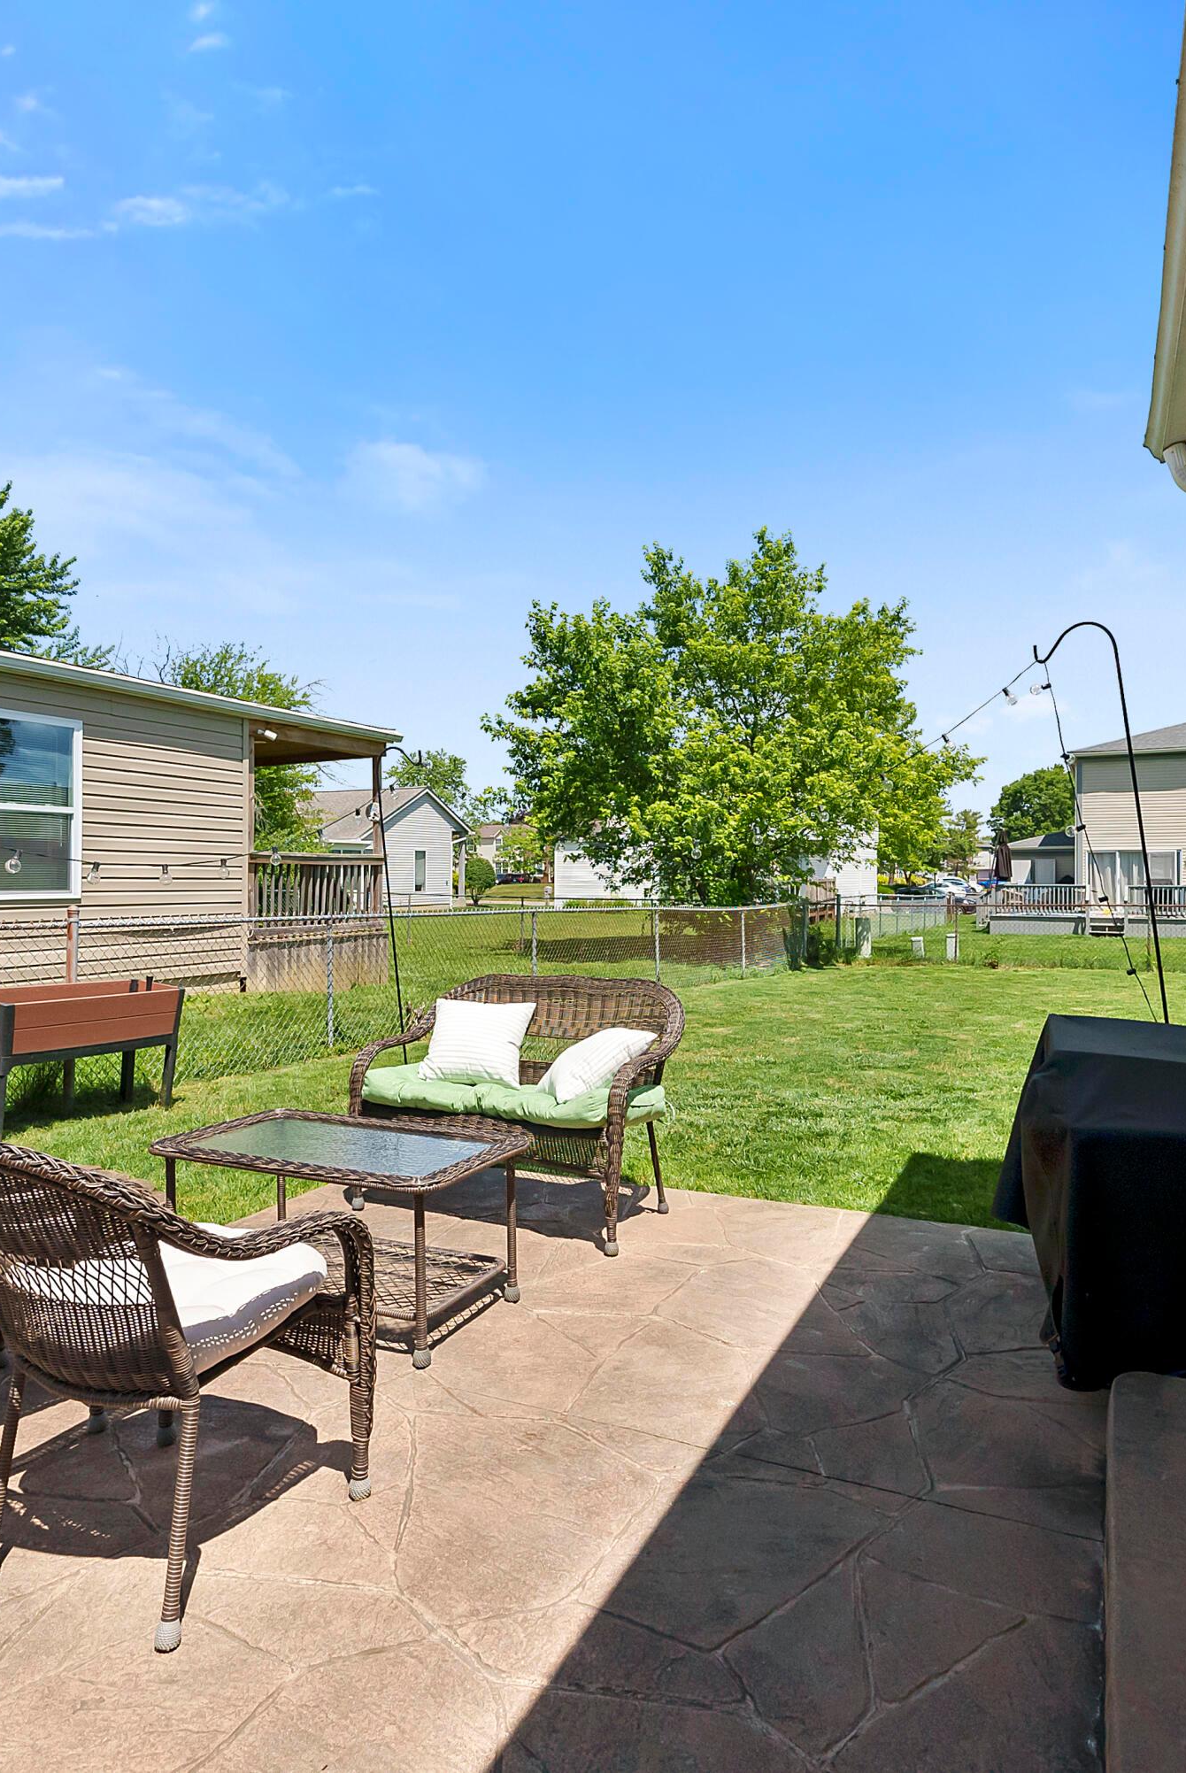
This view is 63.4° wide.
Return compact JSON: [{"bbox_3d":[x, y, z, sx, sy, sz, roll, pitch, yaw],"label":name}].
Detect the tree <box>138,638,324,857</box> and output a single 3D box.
[{"bbox_3d":[-9.500,-2.300,25.000,5.800,7.900,5.600,0,1,0],"label":"tree"}]

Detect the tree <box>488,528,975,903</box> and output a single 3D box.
[{"bbox_3d":[2.900,-2.800,20.000,9.900,8.900,9.200,0,1,0],"label":"tree"}]

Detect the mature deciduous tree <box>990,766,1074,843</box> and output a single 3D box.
[{"bbox_3d":[29.000,-2.700,61.000,7.800,9.200,7.600,0,1,0],"label":"mature deciduous tree"}]

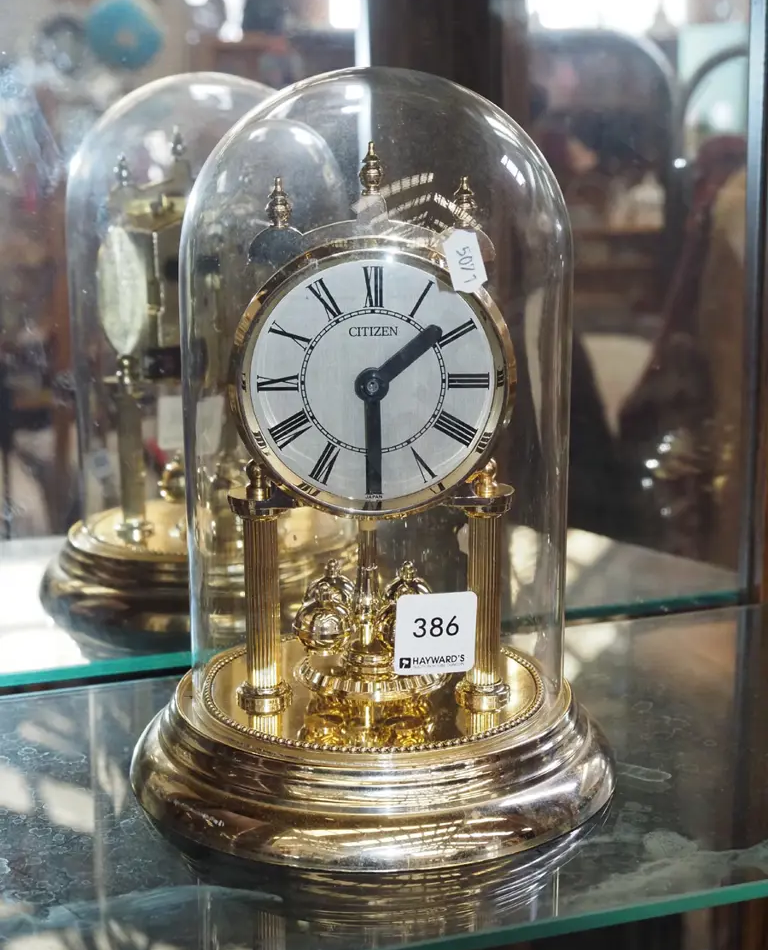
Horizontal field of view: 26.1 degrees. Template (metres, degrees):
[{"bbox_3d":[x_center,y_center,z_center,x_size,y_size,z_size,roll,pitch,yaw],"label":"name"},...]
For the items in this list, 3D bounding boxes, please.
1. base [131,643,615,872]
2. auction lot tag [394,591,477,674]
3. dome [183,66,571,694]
[{"bbox_3d":[-0.004,0.083,0.556,0.162,0.028,0.162,0,13,0],"label":"base"},{"bbox_3d":[0.015,0.047,0.488,0.025,0.025,0.002,-2,14,-16],"label":"auction lot tag"},{"bbox_3d":[-0.002,-0.026,0.530,0.123,0.202,0.123,0,13,0],"label":"dome"}]

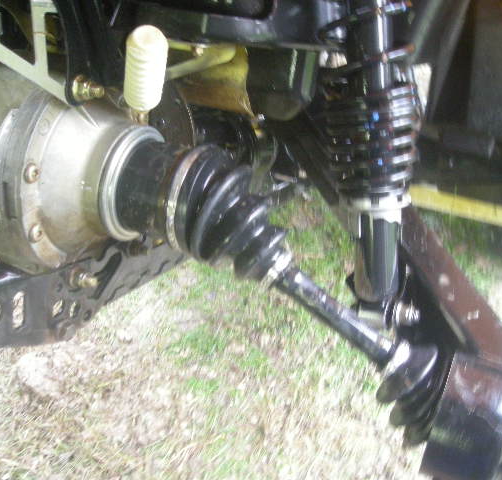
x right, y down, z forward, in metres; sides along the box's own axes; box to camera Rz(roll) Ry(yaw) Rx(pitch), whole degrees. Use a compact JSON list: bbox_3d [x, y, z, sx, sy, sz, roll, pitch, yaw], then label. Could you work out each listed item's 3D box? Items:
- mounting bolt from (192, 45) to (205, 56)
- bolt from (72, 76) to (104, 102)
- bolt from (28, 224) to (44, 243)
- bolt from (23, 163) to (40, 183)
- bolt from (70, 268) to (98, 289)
[{"bbox_3d":[-0.056,-0.205,0.700,0.009,0.013,0.013,13,22,29],"label":"mounting bolt"},{"bbox_3d":[-0.139,-0.128,0.555,0.028,0.022,0.022,13,22,29],"label":"bolt"},{"bbox_3d":[-0.188,-0.006,0.565,0.008,0.017,0.017,13,22,29],"label":"bolt"},{"bbox_3d":[-0.187,-0.057,0.550,0.008,0.018,0.018,13,22,29],"label":"bolt"},{"bbox_3d":[-0.156,0.037,0.605,0.026,0.021,0.021,13,22,29],"label":"bolt"}]

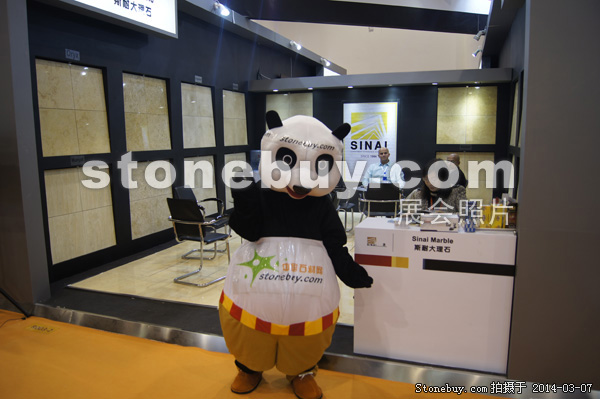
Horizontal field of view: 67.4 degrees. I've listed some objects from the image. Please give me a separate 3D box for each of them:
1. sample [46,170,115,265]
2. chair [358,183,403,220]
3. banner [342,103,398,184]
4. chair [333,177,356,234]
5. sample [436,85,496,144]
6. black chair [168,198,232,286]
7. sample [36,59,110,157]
[{"bbox_3d":[-2.570,0.145,5.362,0.036,1.046,0.978,3,9,20],"label":"sample"},{"bbox_3d":[1.151,0.207,6.432,0.536,0.953,0.567,0,8,5],"label":"chair"},{"bbox_3d":[1.380,-1.097,8.874,1.053,1.565,0.031,3,9,20],"label":"banner"},{"bbox_3d":[0.559,0.097,7.221,0.567,0.953,0.536,2,9,18],"label":"chair"},{"bbox_3d":[2.974,-1.483,8.019,1.000,1.000,0.030,2,9,20],"label":"sample"},{"bbox_3d":[-1.020,0.414,4.916,0.540,0.920,0.600,3,9,26],"label":"black chair"},{"bbox_3d":[-2.496,-1.004,5.025,0.030,1.000,0.970,2,9,20],"label":"sample"}]

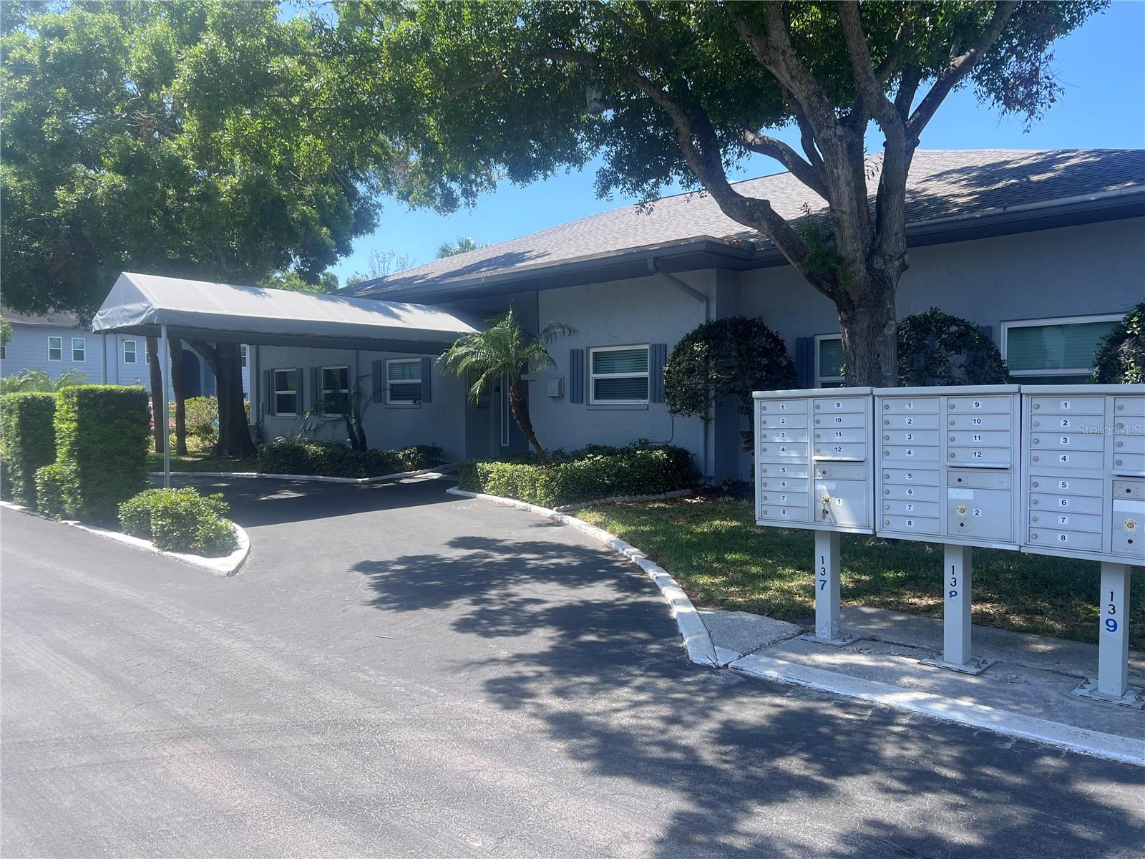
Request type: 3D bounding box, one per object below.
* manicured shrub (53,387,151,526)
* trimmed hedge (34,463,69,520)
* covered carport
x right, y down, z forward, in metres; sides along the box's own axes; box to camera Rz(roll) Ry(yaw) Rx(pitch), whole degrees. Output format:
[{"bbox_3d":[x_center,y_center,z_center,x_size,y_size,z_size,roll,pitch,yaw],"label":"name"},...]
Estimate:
[{"bbox_3d":[-6.307,0.307,11.574,0.980,1.700,0.900,1,2,45],"label":"manicured shrub"},{"bbox_3d":[-6.861,0.806,11.474,0.850,0.710,0.400,1,2,45],"label":"trimmed hedge"},{"bbox_3d":[-5.176,-0.821,16.361,3.070,3.630,6.250,1,2,45],"label":"covered carport"}]

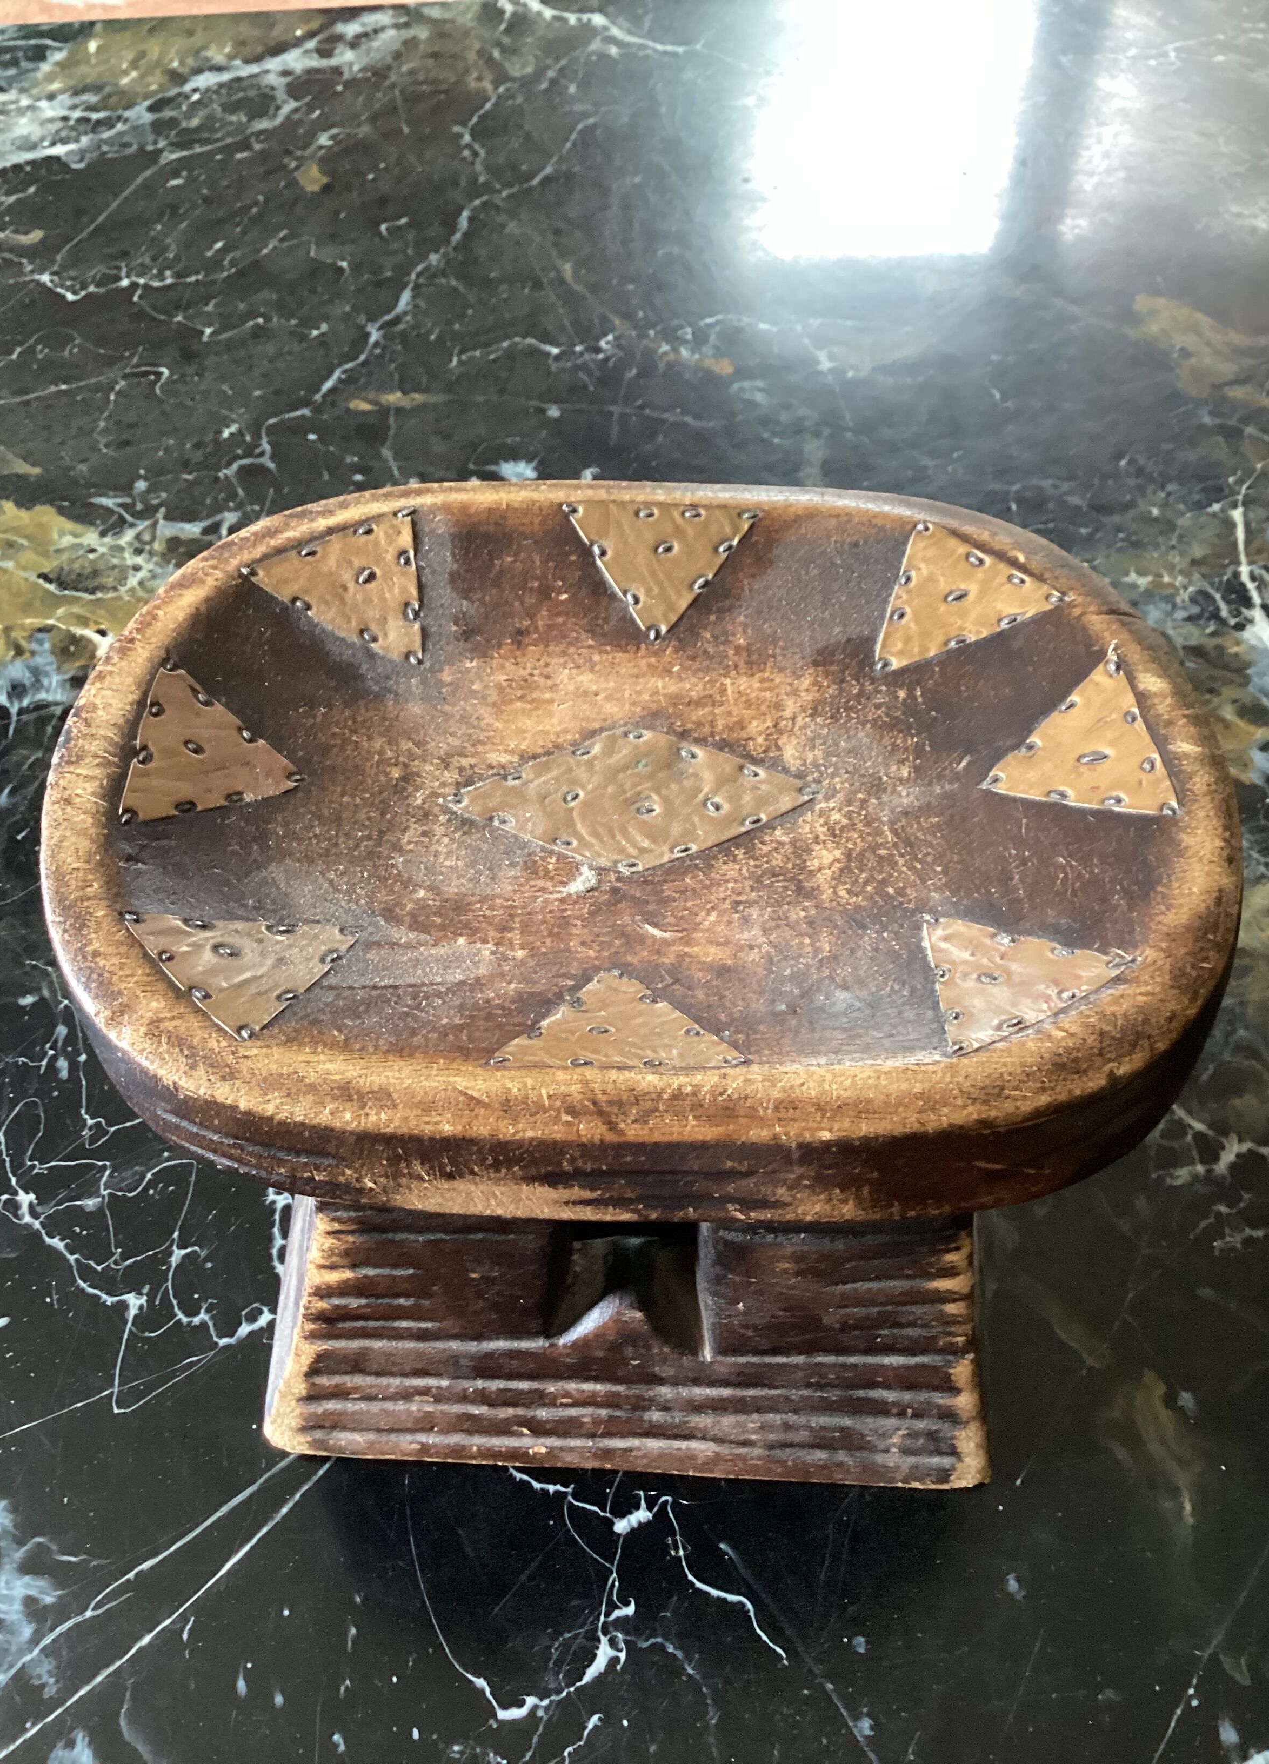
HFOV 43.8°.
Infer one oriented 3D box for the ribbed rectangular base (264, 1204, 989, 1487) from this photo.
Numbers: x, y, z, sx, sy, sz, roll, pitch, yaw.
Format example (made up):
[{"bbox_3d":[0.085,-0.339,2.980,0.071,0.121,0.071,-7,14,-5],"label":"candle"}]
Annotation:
[{"bbox_3d":[0.001,0.070,0.577,0.260,0.175,0.220,2,48,2],"label":"ribbed rectangular base"}]

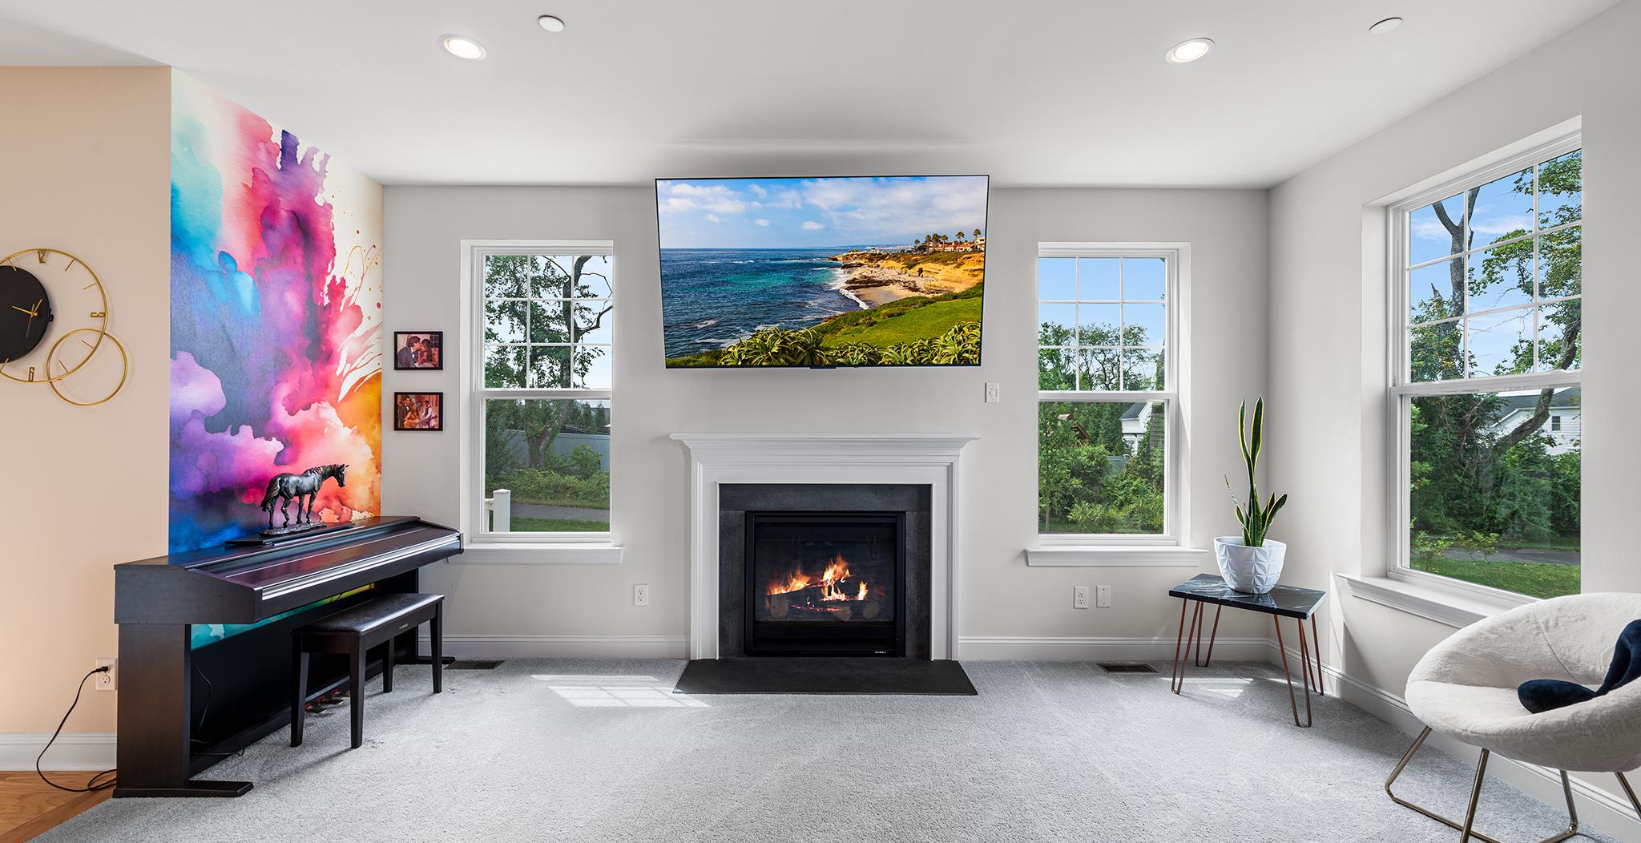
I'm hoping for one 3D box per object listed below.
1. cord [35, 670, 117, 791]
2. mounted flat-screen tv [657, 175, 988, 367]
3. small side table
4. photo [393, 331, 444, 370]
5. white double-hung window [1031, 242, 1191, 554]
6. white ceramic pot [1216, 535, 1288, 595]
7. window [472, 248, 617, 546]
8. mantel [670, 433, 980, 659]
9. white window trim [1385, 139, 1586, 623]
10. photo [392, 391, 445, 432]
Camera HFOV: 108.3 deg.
[{"bbox_3d":[-2.817,1.156,2.251,0.363,0.416,0.139,0,-1,0],"label":"cord"},{"bbox_3d":[0.011,-0.771,3.129,1.700,0.967,0.050,0,11,1],"label":"mounted flat-screen tv"},{"bbox_3d":[2.174,1.125,3.011,0.539,0.520,0.533,-1,-1,45],"label":"small side table"},{"bbox_3d":[-2.339,-0.411,3.459,0.294,0.231,0.022,0,-1,0],"label":"photo"},{"bbox_3d":[1.715,-0.156,3.608,0.888,1.792,0.080,0,-1,0],"label":"white double-hung window"},{"bbox_3d":[2.205,0.745,3.028,0.294,0.240,0.294,0,-1,0],"label":"white ceramic pot"},{"bbox_3d":[-1.666,-0.169,3.611,0.905,1.792,0.080,0,-1,0],"label":"window"},{"bbox_3d":[0.026,0.726,3.380,1.742,1.311,0.145,0,-1,0],"label":"mantel"},{"bbox_3d":[2.785,-0.168,2.453,0.080,1.792,0.835,0,-1,0],"label":"white window trim"},{"bbox_3d":[-2.336,-0.057,3.454,0.294,0.234,0.022,0,-1,0],"label":"photo"}]

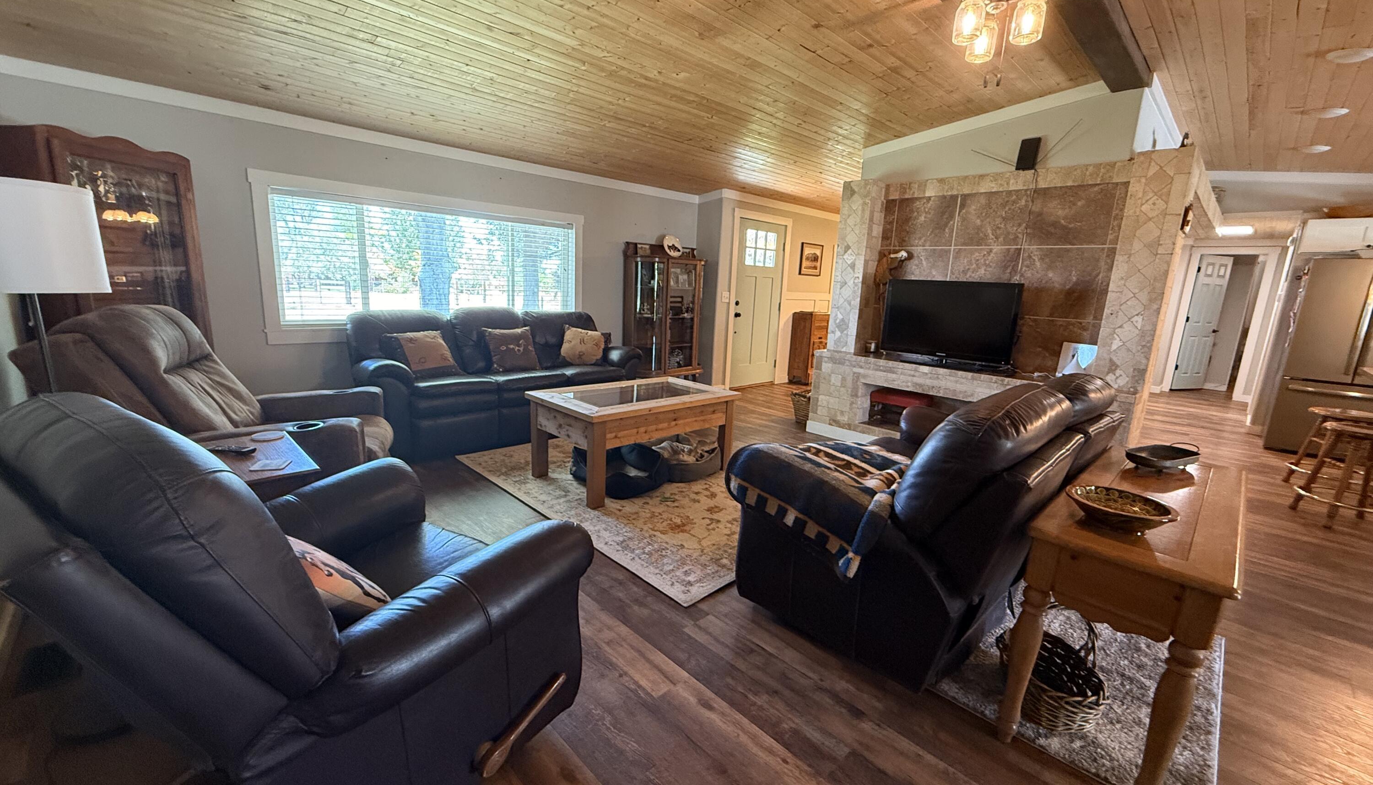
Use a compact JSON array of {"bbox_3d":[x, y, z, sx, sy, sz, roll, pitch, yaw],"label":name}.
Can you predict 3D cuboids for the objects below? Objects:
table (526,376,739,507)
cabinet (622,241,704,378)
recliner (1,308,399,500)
[{"bbox_3d":[-0.328,0.272,3.712,1.211,0.545,0.730,-8,16,-43],"label":"table"},{"bbox_3d":[-0.175,-0.812,6.330,1.050,1.660,0.400,-8,16,-44],"label":"cabinet"},{"bbox_3d":[-1.938,0.171,2.484,1.080,1.070,0.920,-2,12,-24],"label":"recliner"}]

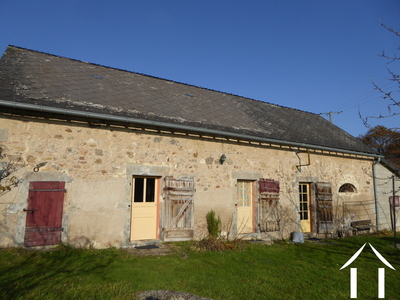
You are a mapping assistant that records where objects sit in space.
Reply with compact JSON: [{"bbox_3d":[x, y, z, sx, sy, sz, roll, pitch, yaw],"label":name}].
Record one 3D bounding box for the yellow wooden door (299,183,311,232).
[{"bbox_3d":[4.712,2.556,12.852,0.870,2.157,0.090,5,-9,-30],"label":"yellow wooden door"}]

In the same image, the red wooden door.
[{"bbox_3d":[-4.097,1.694,7.679,0.856,1.679,0.080,5,-9,-30],"label":"red wooden door"}]

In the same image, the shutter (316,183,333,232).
[{"bbox_3d":[5.695,2.624,13.184,1.098,2.207,0.070,5,-9,-30],"label":"shutter"}]

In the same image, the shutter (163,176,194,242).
[{"bbox_3d":[-0.675,1.946,9.551,1.090,2.077,0.070,5,-9,-30],"label":"shutter"}]

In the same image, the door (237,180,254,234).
[{"bbox_3d":[1.795,2.197,11.194,0.900,2.037,0.090,5,-9,-30],"label":"door"}]

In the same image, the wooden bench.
[{"bbox_3d":[8.077,3.822,14.026,1.620,0.635,0.480,5,-9,-30],"label":"wooden bench"}]

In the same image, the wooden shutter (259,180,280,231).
[{"bbox_3d":[2.796,2.218,11.544,1.098,2.053,0.070,5,-9,-30],"label":"wooden shutter"}]

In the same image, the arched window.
[{"bbox_3d":[7.435,1.907,14.466,1.485,0.457,0.120,5,-9,-30],"label":"arched window"}]

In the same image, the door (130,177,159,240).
[{"bbox_3d":[-1.728,1.850,9.182,0.902,1.992,0.090,5,-9,-30],"label":"door"}]

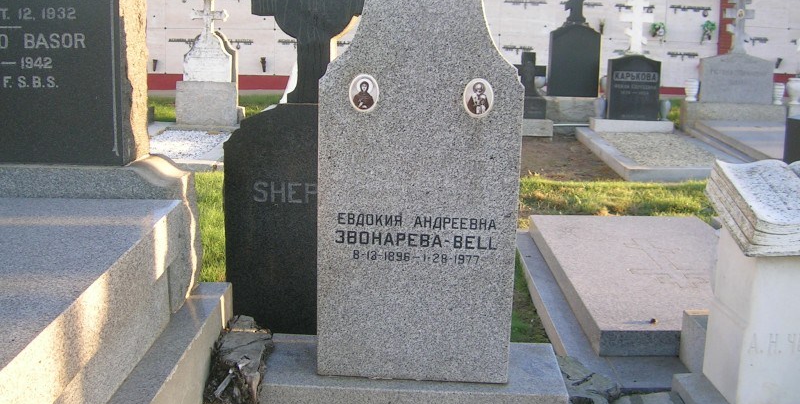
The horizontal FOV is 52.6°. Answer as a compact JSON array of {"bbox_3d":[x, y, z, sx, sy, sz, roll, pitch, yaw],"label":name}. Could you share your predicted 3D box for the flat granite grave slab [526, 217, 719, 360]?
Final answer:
[{"bbox_3d":[1.153,0.308,3.592,0.936,0.094,1.821,2,11,1],"label":"flat granite grave slab"}]

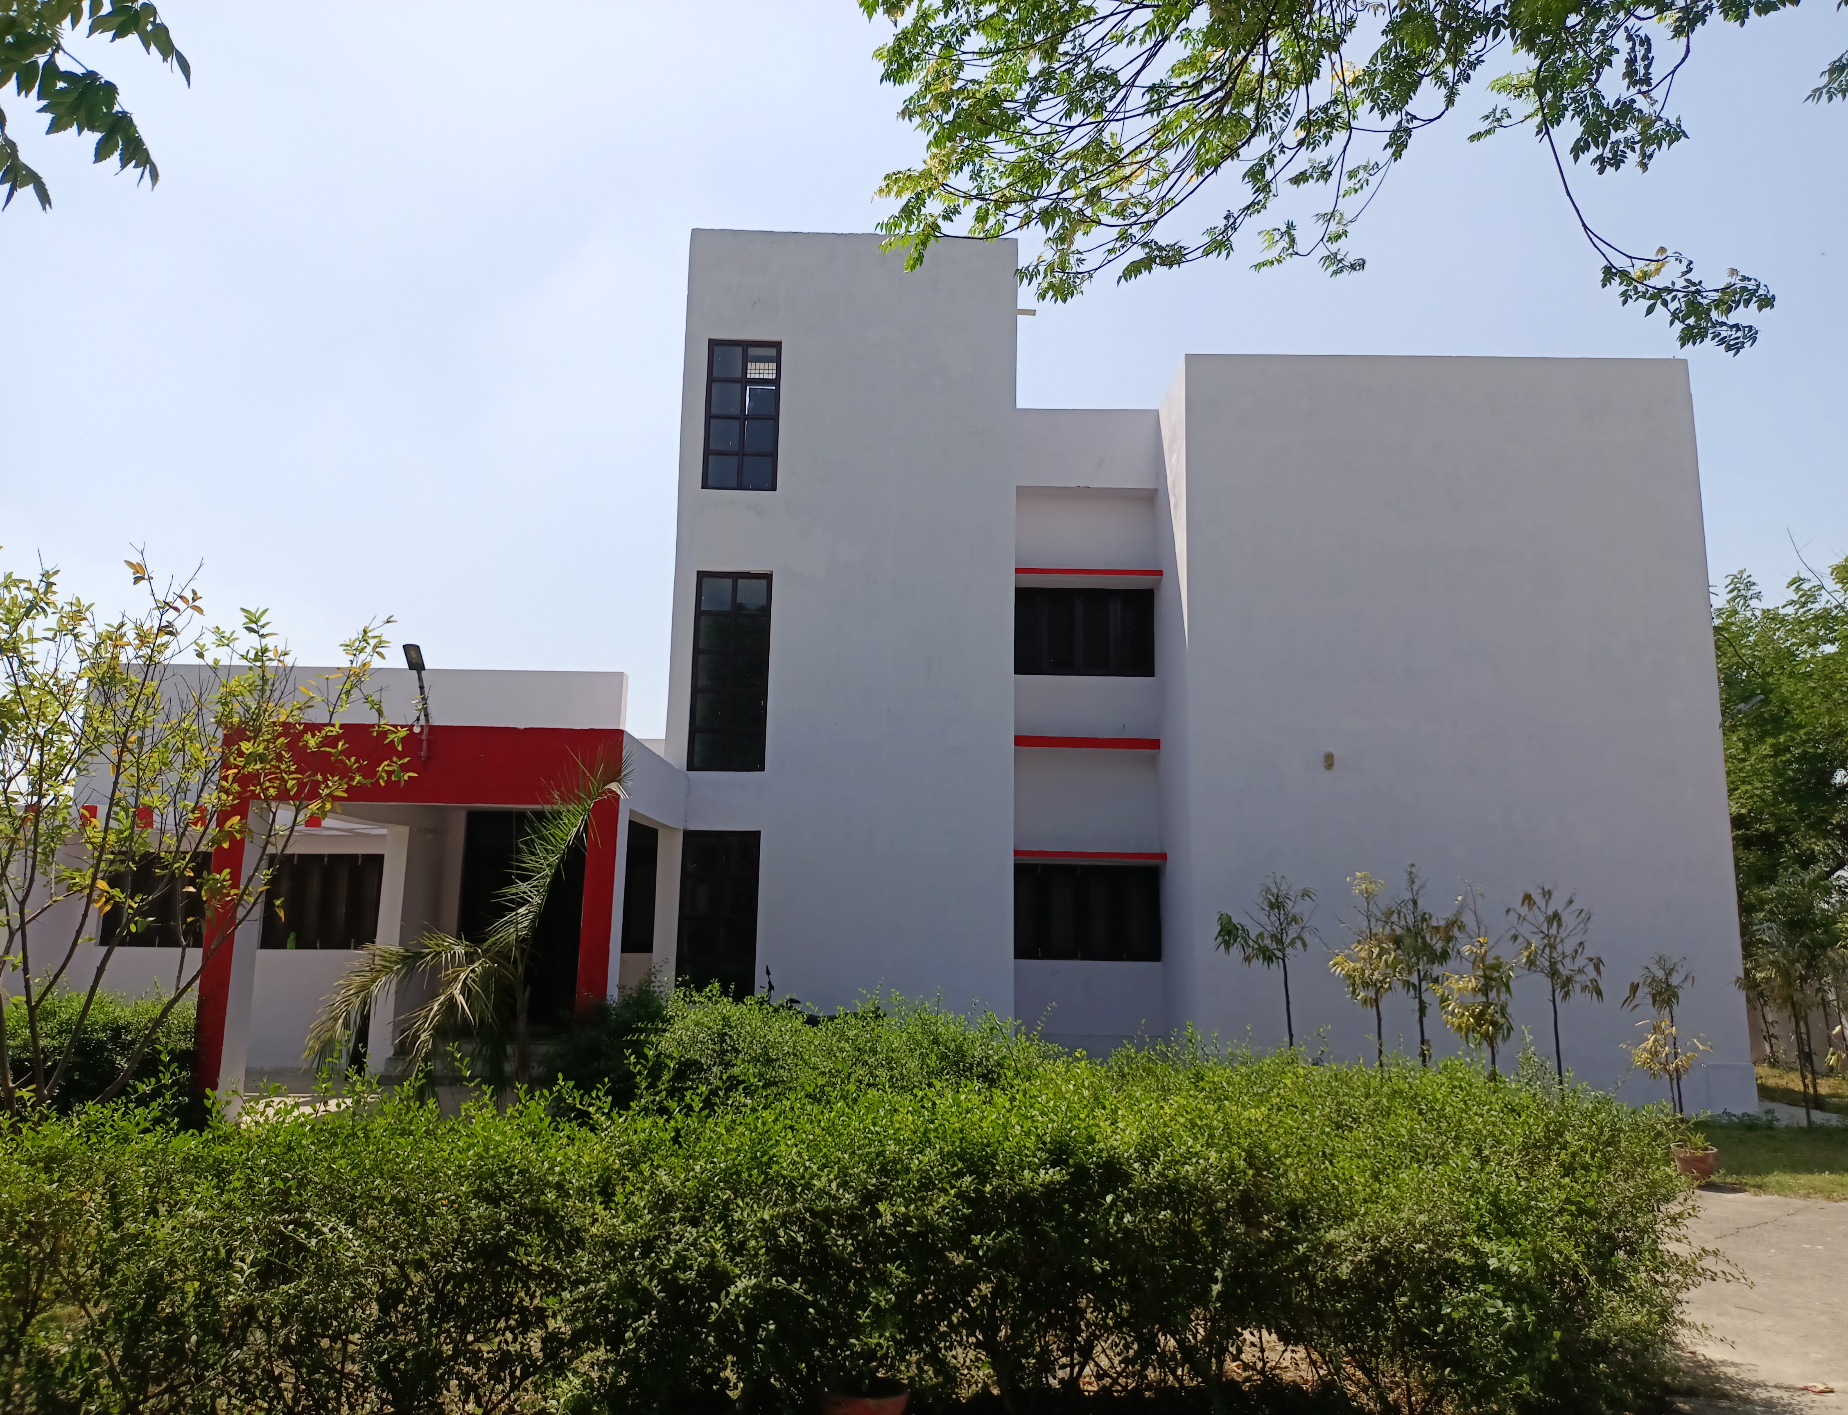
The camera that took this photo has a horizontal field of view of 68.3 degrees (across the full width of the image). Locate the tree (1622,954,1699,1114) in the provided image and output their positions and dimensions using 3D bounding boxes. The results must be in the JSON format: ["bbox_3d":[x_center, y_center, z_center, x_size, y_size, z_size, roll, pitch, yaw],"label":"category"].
[{"bbox_3d":[6.972,3.147,12.894,0.728,1.626,0.728,1,-10,0],"label":"tree"}]

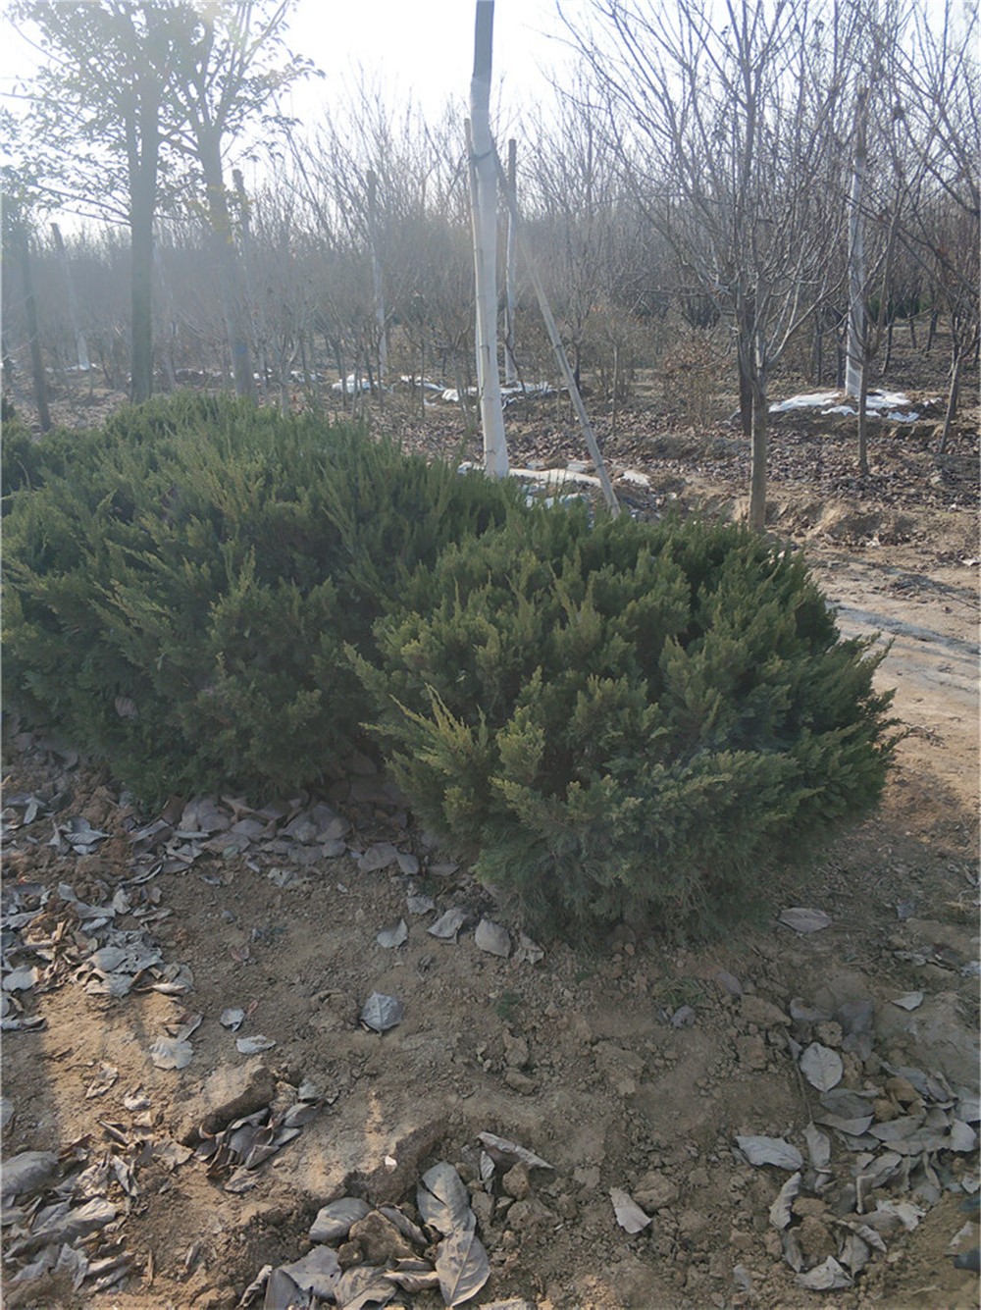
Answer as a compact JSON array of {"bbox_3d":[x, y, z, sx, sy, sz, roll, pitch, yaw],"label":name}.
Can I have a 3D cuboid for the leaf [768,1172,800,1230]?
[{"bbox_3d":[0.521,0.958,1.796,0.055,0.030,0.125,9,21,30],"label":"leaf"}]

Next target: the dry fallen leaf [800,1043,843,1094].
[{"bbox_3d":[0.683,0.852,2.115,0.086,0.022,0.145,1,18,10],"label":"dry fallen leaf"}]

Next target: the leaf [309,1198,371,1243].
[{"bbox_3d":[-0.258,0.970,1.756,0.107,0.040,0.058,-7,20,-20],"label":"leaf"}]

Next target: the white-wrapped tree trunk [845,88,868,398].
[{"bbox_3d":[5.008,-5.507,13.898,0.220,3.911,0.220,-4,18,0],"label":"white-wrapped tree trunk"}]

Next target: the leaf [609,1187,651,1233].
[{"bbox_3d":[0.238,0.964,1.784,0.053,0.025,0.091,-5,19,-15],"label":"leaf"}]

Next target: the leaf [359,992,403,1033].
[{"bbox_3d":[-0.254,0.817,2.335,0.100,0.025,0.135,-5,18,-9],"label":"leaf"}]

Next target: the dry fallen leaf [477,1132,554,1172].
[{"bbox_3d":[0.047,0.917,1.893,0.148,0.040,0.035,6,19,17],"label":"dry fallen leaf"}]

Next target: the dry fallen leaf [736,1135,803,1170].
[{"bbox_3d":[0.519,0.924,1.903,0.124,0.025,0.062,8,20,23],"label":"dry fallen leaf"}]

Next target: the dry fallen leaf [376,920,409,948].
[{"bbox_3d":[-0.251,0.721,2.622,0.085,0.030,0.110,0,18,8],"label":"dry fallen leaf"}]

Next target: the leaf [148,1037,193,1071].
[{"bbox_3d":[-0.699,0.870,2.229,0.104,0.022,0.105,-8,19,-16],"label":"leaf"}]

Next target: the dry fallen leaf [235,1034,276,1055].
[{"bbox_3d":[-0.506,0.836,2.191,0.086,0.020,0.038,1,19,4],"label":"dry fallen leaf"}]

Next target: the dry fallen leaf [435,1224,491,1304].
[{"bbox_3d":[-0.043,1.000,1.674,0.088,0.025,0.134,2,19,7],"label":"dry fallen leaf"}]

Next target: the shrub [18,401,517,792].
[{"bbox_3d":[-0.783,-0.224,3.549,1.771,1.293,1.541,-2,18,0],"label":"shrub"}]

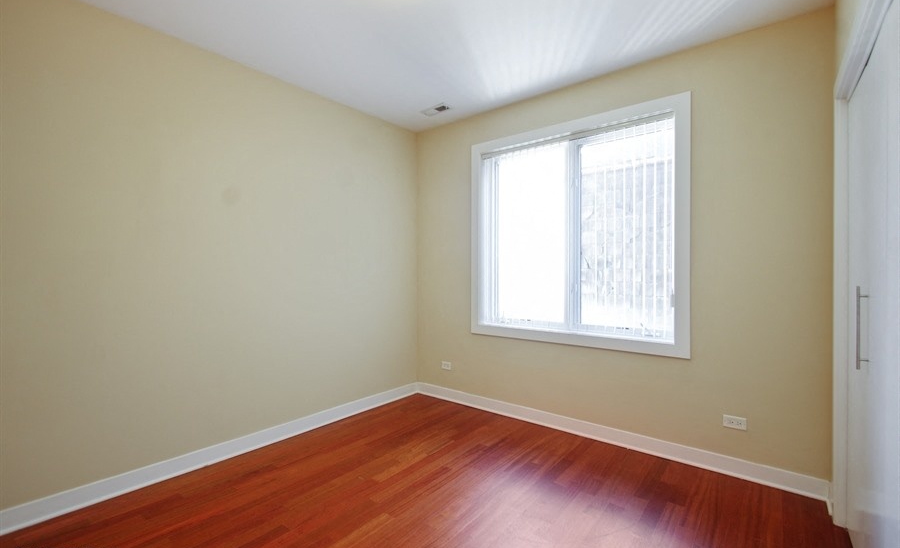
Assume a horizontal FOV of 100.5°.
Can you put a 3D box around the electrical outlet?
[{"bbox_3d":[1.750,0.915,2.303,0.114,0.071,0.012,0,0,38],"label":"electrical outlet"}]

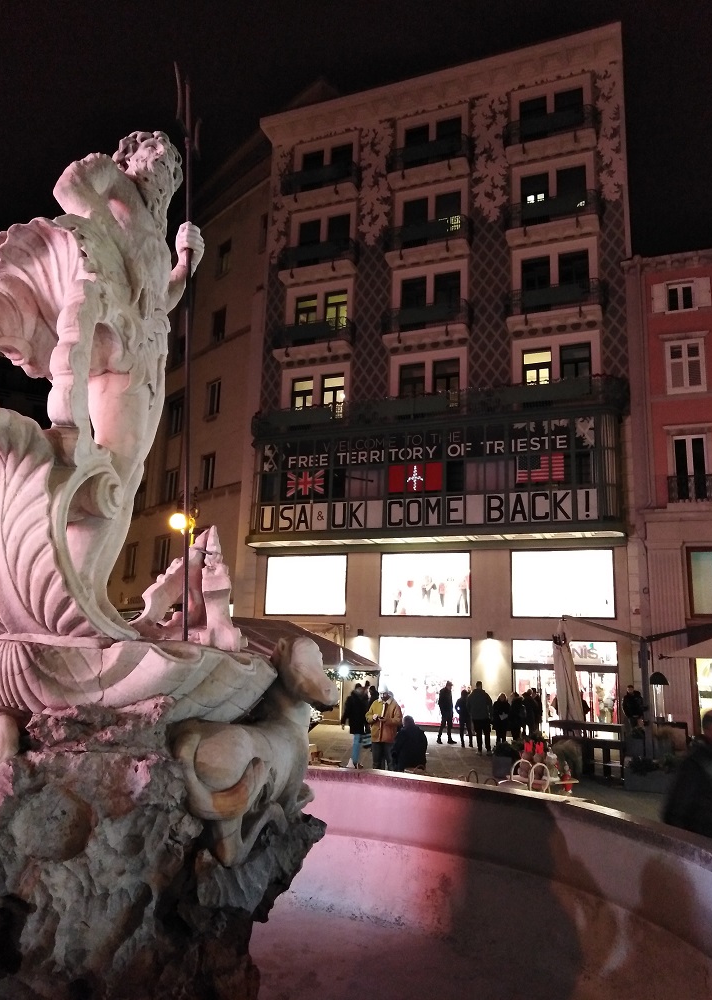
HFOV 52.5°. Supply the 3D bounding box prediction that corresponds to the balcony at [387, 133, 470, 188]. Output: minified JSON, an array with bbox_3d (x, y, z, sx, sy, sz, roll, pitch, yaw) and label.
[{"bbox_3d":[2.870,-13.294,28.529,3.274,1.219,0.860,-3,-13,21],"label":"balcony"}]

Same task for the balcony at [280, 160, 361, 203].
[{"bbox_3d":[-1.498,-13.080,30.221,3.274,1.219,0.860,-3,-13,21],"label":"balcony"}]

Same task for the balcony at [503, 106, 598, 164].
[{"bbox_3d":[7.001,-13.157,26.052,3.204,1.248,0.864,-3,-13,22],"label":"balcony"}]

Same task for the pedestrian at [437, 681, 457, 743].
[{"bbox_3d":[2.688,6.179,21.032,0.480,1.735,0.500,2,-12,-2],"label":"pedestrian"}]

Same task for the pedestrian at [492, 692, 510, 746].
[{"bbox_3d":[4.165,6.321,20.847,0.520,1.570,0.360,1,-12,5],"label":"pedestrian"}]

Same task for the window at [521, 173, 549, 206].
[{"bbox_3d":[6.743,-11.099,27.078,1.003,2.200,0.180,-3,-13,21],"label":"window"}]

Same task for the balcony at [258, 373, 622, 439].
[{"bbox_3d":[2.501,-2.953,25.453,13.280,1.220,1.200,-3,-13,21],"label":"balcony"}]

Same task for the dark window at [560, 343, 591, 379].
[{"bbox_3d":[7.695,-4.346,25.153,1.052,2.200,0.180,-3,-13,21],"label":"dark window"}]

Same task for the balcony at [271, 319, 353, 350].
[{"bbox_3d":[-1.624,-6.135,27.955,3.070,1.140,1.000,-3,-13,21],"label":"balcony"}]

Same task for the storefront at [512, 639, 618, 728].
[{"bbox_3d":[6.614,5.982,22.797,3.267,3.146,0.450,-3,-13,21],"label":"storefront"}]

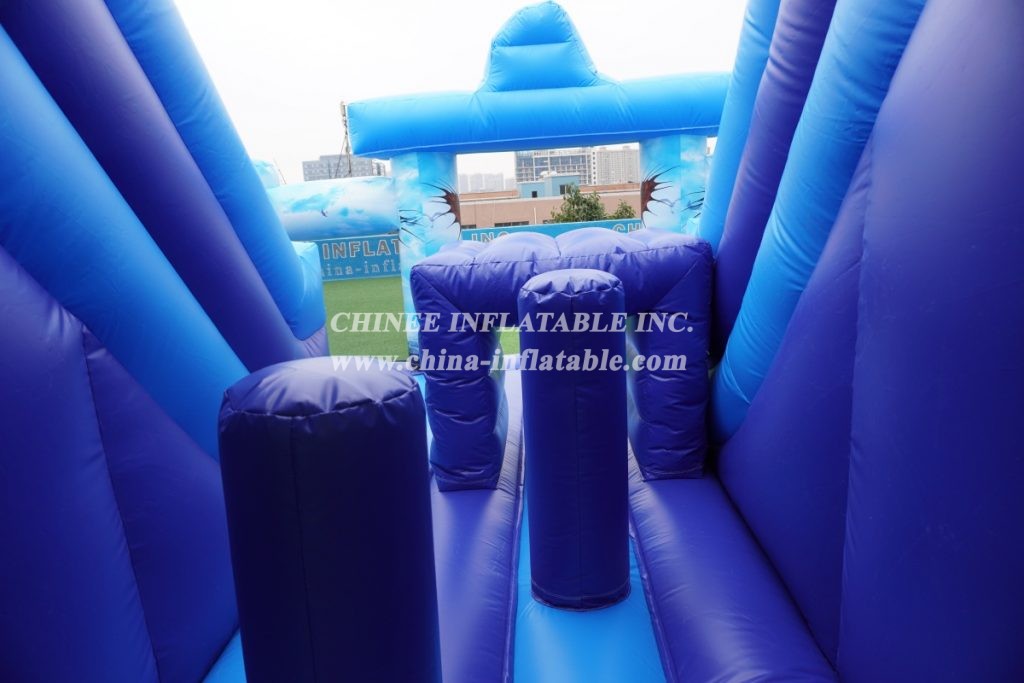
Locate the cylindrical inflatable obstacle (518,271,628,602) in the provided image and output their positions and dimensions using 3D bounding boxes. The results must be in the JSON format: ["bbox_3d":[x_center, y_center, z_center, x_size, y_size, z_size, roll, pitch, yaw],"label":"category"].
[{"bbox_3d":[0.282,0.430,3.067,0.435,1.455,0.435,-3,12,3],"label":"cylindrical inflatable obstacle"}]

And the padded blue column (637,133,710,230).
[{"bbox_3d":[1.680,-0.935,7.130,0.610,2.283,0.610,-3,12,2],"label":"padded blue column"}]

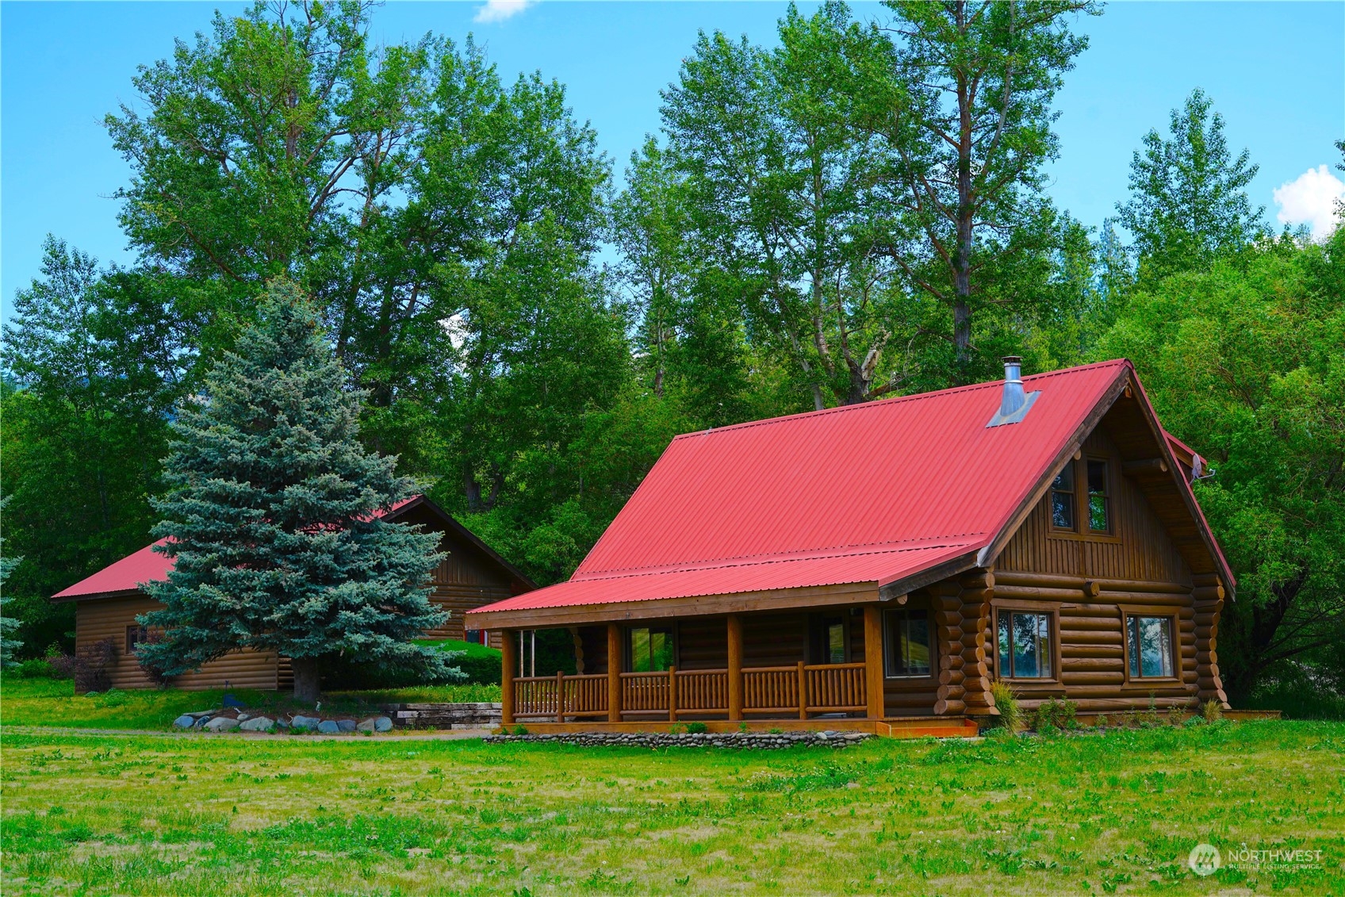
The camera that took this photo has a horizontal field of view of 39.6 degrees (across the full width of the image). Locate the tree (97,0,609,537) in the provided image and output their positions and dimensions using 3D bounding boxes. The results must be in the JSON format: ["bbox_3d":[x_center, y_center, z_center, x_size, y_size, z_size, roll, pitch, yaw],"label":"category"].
[{"bbox_3d":[-11.798,-4.332,71.323,19.538,26.606,17.000,-1,-8,0],"label":"tree"}]

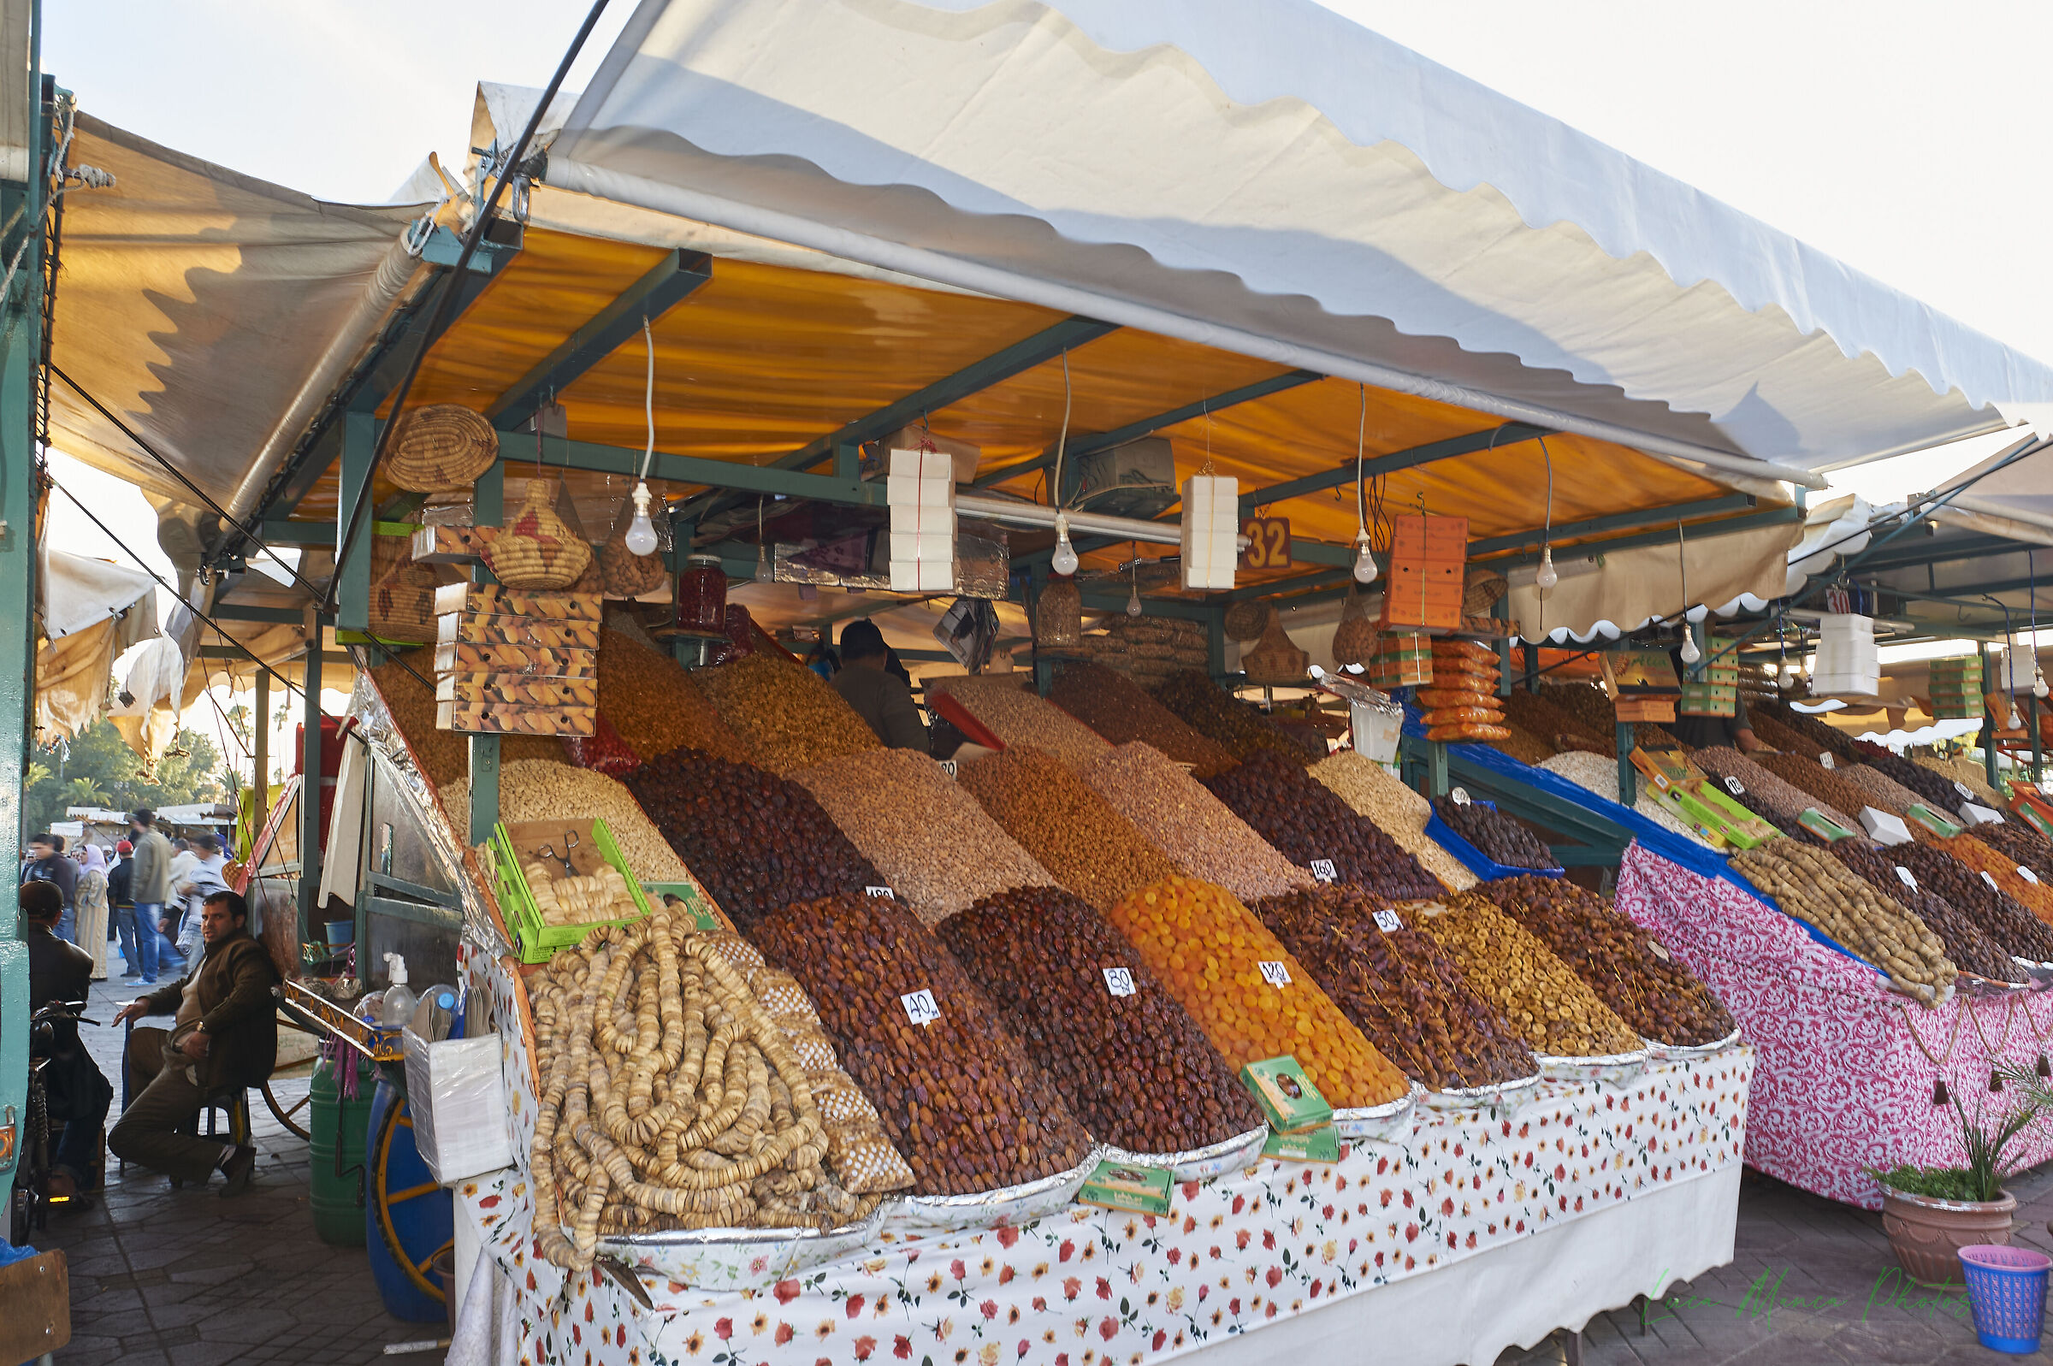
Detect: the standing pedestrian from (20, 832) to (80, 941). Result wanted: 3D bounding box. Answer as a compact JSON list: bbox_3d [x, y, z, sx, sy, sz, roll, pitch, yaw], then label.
[{"bbox_3d":[-9.749,2.314,14.800,0.500,1.670,0.400,-4,-5,40],"label":"standing pedestrian"}]

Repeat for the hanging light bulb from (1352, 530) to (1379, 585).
[{"bbox_3d":[0.850,-0.316,3.720,0.061,0.137,0.061,0,-4,0],"label":"hanging light bulb"}]

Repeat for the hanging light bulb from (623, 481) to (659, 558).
[{"bbox_3d":[-0.733,-0.311,2.820,0.062,0.143,0.062,0,-4,0],"label":"hanging light bulb"}]

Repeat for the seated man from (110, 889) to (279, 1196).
[{"bbox_3d":[-3.508,1.518,6.250,0.570,1.280,0.740,-4,-6,44],"label":"seated man"}]

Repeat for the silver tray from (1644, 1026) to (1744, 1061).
[{"bbox_3d":[2.001,1.175,4.745,0.540,0.100,0.520,2,-6,-38],"label":"silver tray"}]

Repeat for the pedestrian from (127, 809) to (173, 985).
[{"bbox_3d":[-8.712,2.123,14.700,0.400,1.750,0.480,0,-4,0],"label":"pedestrian"}]

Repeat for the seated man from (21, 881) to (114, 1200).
[{"bbox_3d":[-3.893,1.439,5.950,0.600,1.300,0.750,3,-5,-40],"label":"seated man"}]

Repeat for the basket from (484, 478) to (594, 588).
[{"bbox_3d":[-1.053,-0.322,3.200,0.240,0.225,0.240,0,-4,0],"label":"basket"}]

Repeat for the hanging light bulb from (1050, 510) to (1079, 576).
[{"bbox_3d":[0.086,-0.306,3.290,0.061,0.140,0.061,0,-4,0],"label":"hanging light bulb"}]

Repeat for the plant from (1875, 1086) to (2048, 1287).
[{"bbox_3d":[3.029,1.630,4.820,0.520,0.650,0.500,0,-4,0],"label":"plant"}]

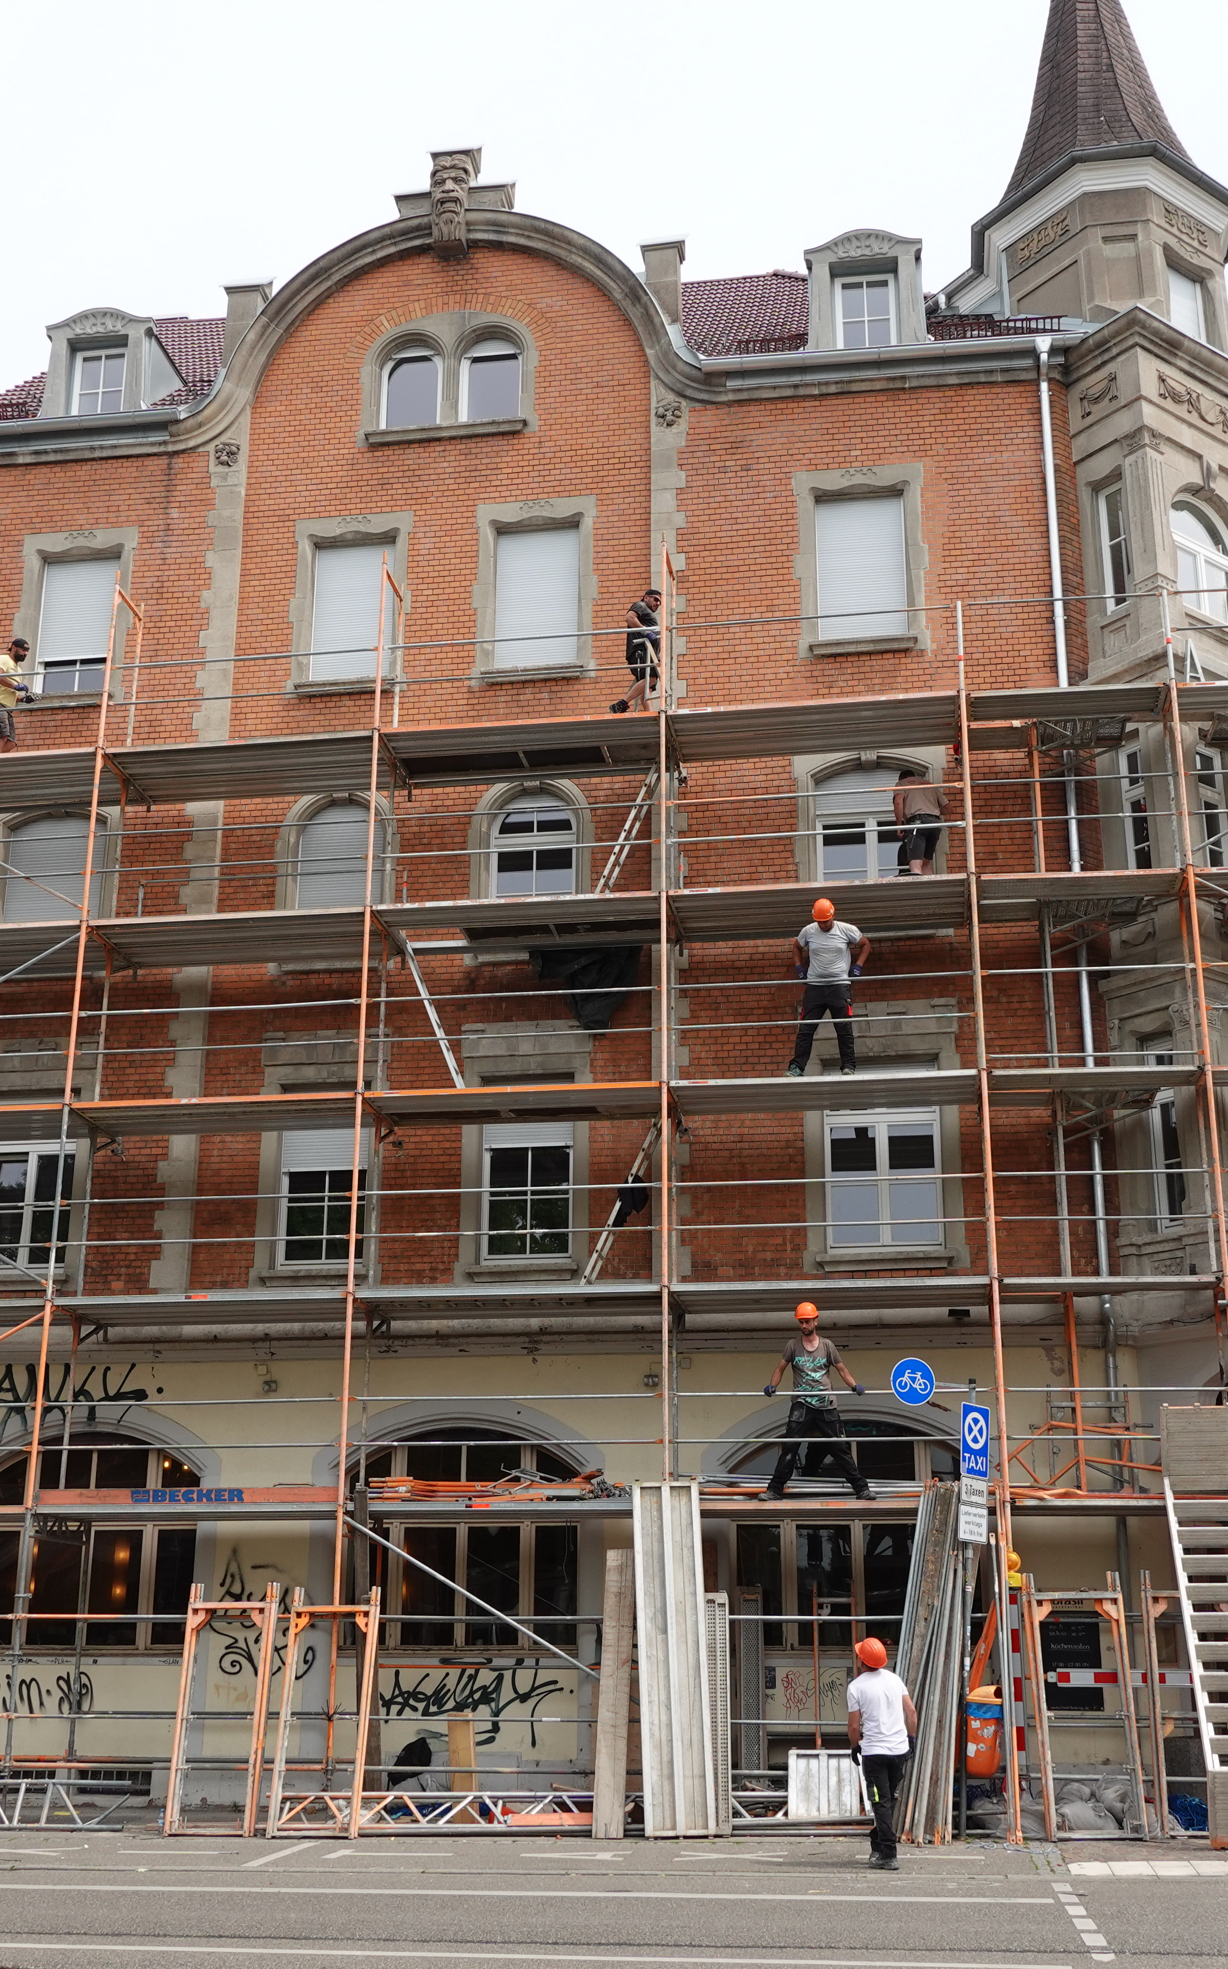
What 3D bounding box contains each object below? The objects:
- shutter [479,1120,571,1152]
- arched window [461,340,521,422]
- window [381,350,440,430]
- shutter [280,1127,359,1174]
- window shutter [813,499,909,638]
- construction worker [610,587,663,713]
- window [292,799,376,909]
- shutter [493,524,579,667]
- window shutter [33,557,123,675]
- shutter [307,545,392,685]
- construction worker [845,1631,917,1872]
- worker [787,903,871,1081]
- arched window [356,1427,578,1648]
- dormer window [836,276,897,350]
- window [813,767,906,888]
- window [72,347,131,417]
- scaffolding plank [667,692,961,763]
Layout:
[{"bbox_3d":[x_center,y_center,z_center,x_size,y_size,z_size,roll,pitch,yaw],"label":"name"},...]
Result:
[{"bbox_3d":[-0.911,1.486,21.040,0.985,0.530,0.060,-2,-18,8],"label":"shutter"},{"bbox_3d":[-1.493,-7.334,23.909,0.750,1.150,0.180,-2,-19,8],"label":"arched window"},{"bbox_3d":[-2.456,-7.306,24.132,0.745,1.130,0.100,-2,-18,8],"label":"window"},{"bbox_3d":[-3.110,1.626,21.372,0.980,0.840,0.080,-2,-18,8],"label":"shutter"},{"bbox_3d":[2.801,-4.738,22.342,1.020,1.800,0.120,-2,-19,8],"label":"window shutter"},{"bbox_3d":[0.274,-3.504,21.269,0.600,1.720,0.520,-6,-19,19],"label":"construction worker"},{"bbox_3d":[-3.113,-1.244,22.142,0.980,1.780,0.180,-2,-19,8],"label":"window"},{"bbox_3d":[-0.895,-4.500,22.972,1.000,1.850,0.060,-2,-18,8],"label":"shutter"},{"bbox_3d":[-6.439,-4.527,23.870,1.000,1.360,0.080,-2,-18,8],"label":"window shutter"},{"bbox_3d":[-3.079,-4.370,23.154,1.000,1.800,0.120,-2,-19,8],"label":"shutter"},{"bbox_3d":[2.145,6.157,15.841,0.570,1.760,0.450,1,-18,-3],"label":"construction worker"},{"bbox_3d":[2.127,0.064,19.626,0.780,1.880,0.450,-2,-19,7],"label":"worker"},{"bbox_3d":[-1.526,5.574,19.780,2.400,2.180,0.220,-2,-18,8],"label":"arched window"},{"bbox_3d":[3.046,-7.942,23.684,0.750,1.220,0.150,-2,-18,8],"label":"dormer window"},{"bbox_3d":[2.780,-1.534,21.444,1.170,1.800,0.120,-2,-18,8],"label":"window"},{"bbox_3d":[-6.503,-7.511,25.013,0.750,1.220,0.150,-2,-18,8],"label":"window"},{"bbox_3d":[2.121,-2.721,20.856,3.050,0.080,1.080,-2,-18,8],"label":"scaffolding plank"}]

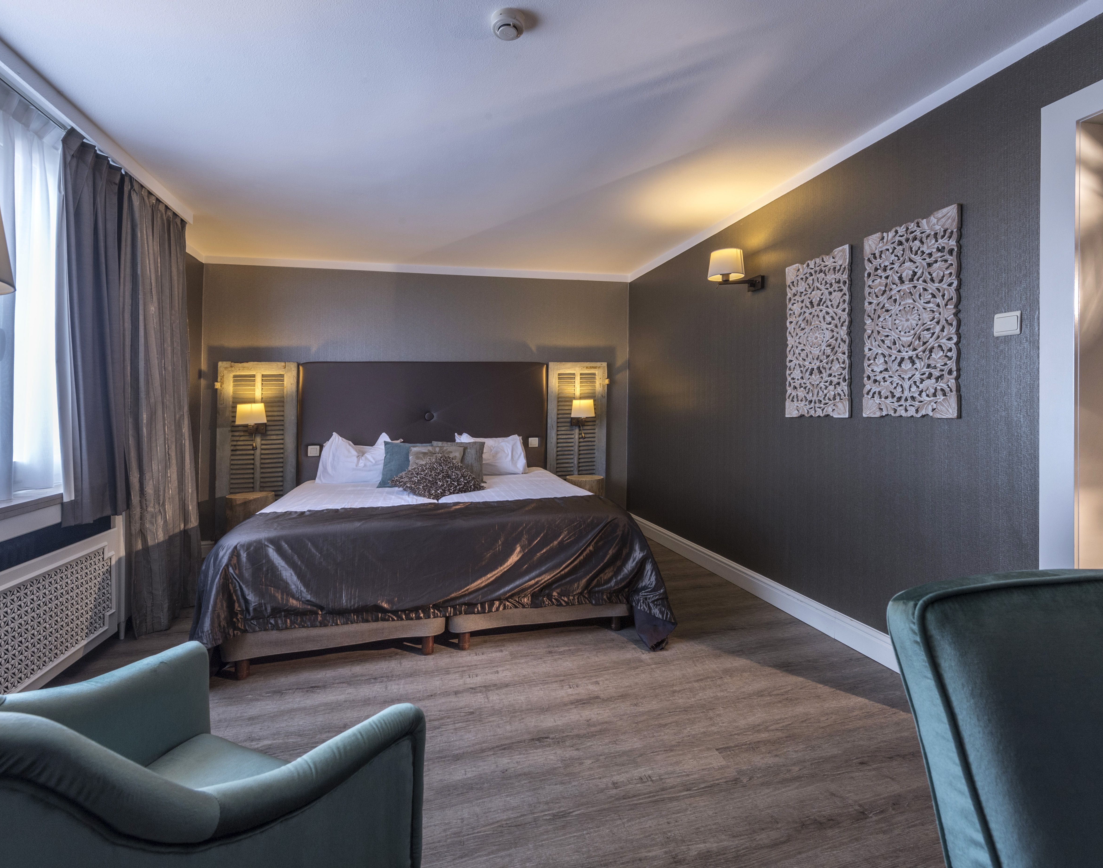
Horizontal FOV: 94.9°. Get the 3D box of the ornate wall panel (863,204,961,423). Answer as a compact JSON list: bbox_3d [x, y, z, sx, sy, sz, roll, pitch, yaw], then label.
[{"bbox_3d":[1.479,-0.478,2.118,0.030,0.805,0.415,-1,2,-15],"label":"ornate wall panel"}]

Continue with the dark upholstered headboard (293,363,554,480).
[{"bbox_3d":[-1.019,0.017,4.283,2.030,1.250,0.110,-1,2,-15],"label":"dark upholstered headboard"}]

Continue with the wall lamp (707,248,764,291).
[{"bbox_3d":[1.089,-0.975,3.003,0.280,0.245,0.210,-1,2,-15],"label":"wall lamp"}]

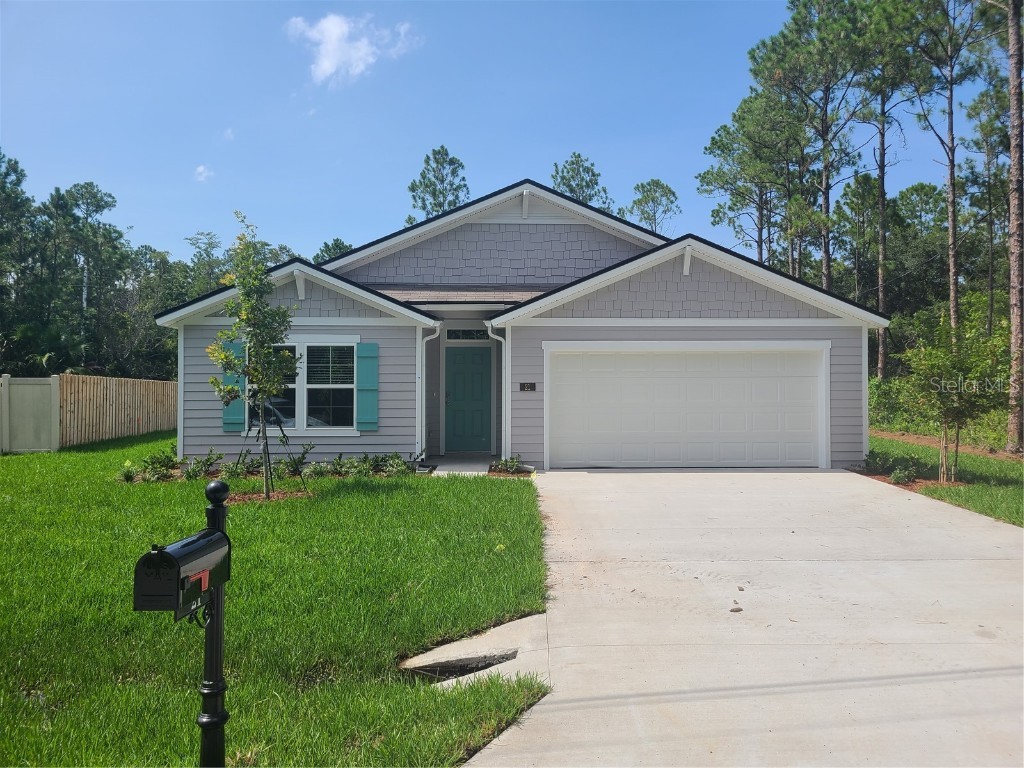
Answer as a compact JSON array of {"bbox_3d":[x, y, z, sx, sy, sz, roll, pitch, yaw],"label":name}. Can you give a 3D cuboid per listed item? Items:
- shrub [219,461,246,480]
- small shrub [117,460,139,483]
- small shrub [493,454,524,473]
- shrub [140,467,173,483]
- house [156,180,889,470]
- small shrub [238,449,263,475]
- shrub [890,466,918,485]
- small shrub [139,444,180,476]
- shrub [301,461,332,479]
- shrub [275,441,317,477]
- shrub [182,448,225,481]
[{"bbox_3d":[-4.617,1.434,12.750,0.431,0.322,0.366,0,0,0],"label":"shrub"},{"bbox_3d":[-6.299,1.433,12.600,0.360,0.350,0.360,0,0,0],"label":"small shrub"},{"bbox_3d":[-0.078,1.370,13.250,0.517,0.301,0.439,0,0,0],"label":"small shrub"},{"bbox_3d":[-5.824,1.483,12.600,0.524,0.254,0.446,0,0,0],"label":"shrub"},{"bbox_3d":[0.190,-1.170,20.000,12.680,5.450,13.400,0,0,0],"label":"house"},{"bbox_3d":[-4.471,1.325,13.150,0.410,0.431,0.349,0,0,0],"label":"small shrub"},{"bbox_3d":[6.347,1.487,12.500,0.455,0.284,0.387,0,0,0],"label":"shrub"},{"bbox_3d":[-6.050,1.296,13.200,0.652,0.499,0.520,0,0,0],"label":"small shrub"},{"bbox_3d":[-3.250,1.429,12.850,0.501,0.292,0.426,0,0,0],"label":"shrub"},{"bbox_3d":[-3.671,1.286,13.100,0.681,0.562,0.520,0,0,0],"label":"shrub"},{"bbox_3d":[-5.174,1.350,12.900,0.704,0.521,0.520,0,0,0],"label":"shrub"}]

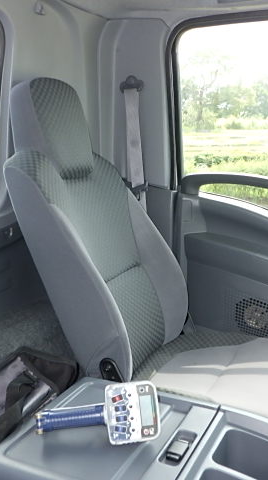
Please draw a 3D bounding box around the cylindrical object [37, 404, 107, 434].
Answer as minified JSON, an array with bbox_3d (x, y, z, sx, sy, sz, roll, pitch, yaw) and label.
[{"bbox_3d":[-0.117,0.339,0.980,0.132,0.038,0.038,-1,13,-10],"label":"cylindrical object"}]

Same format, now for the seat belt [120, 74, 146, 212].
[{"bbox_3d":[0.005,-0.317,1.686,0.080,0.426,0.040,3,13,25],"label":"seat belt"}]

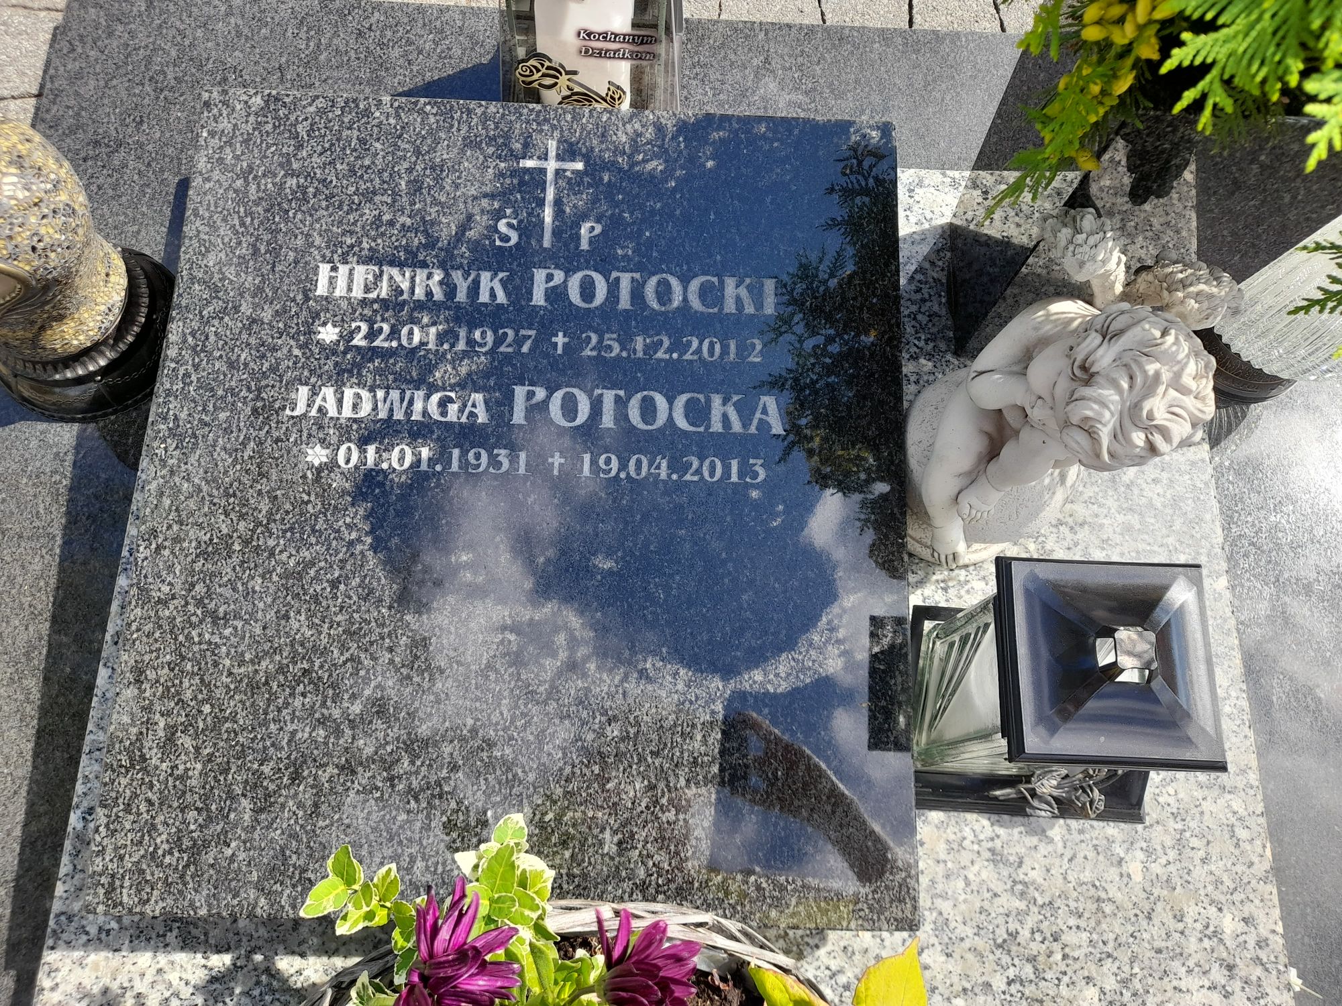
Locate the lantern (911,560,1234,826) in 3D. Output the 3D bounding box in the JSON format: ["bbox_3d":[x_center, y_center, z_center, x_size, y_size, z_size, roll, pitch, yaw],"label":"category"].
[{"bbox_3d":[0.214,0.098,0.523,0.135,0.213,0.130,1,71,5],"label":"lantern"}]

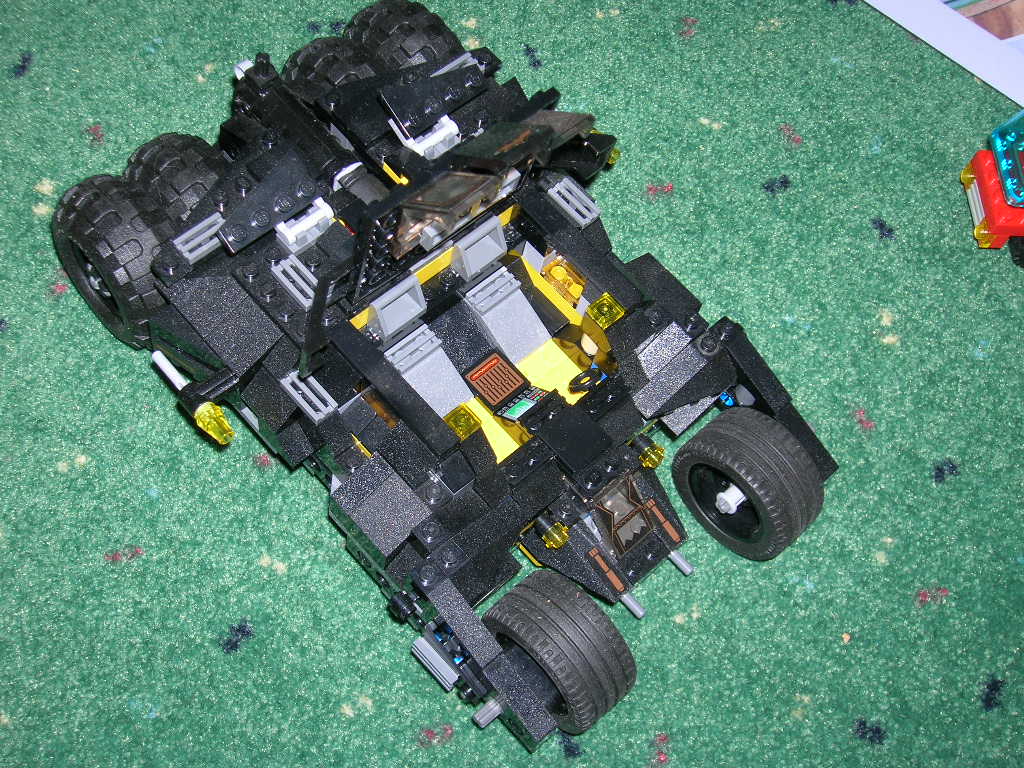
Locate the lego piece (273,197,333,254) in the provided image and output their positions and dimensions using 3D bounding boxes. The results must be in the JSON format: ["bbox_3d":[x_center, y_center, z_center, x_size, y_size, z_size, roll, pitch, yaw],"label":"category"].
[{"bbox_3d":[-0.059,-0.045,0.395,0.016,0.007,0.008,-38,74,-21],"label":"lego piece"}]

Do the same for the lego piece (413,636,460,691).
[{"bbox_3d":[-0.021,0.080,0.386,0.003,0.008,0.016,-38,72,-22],"label":"lego piece"}]

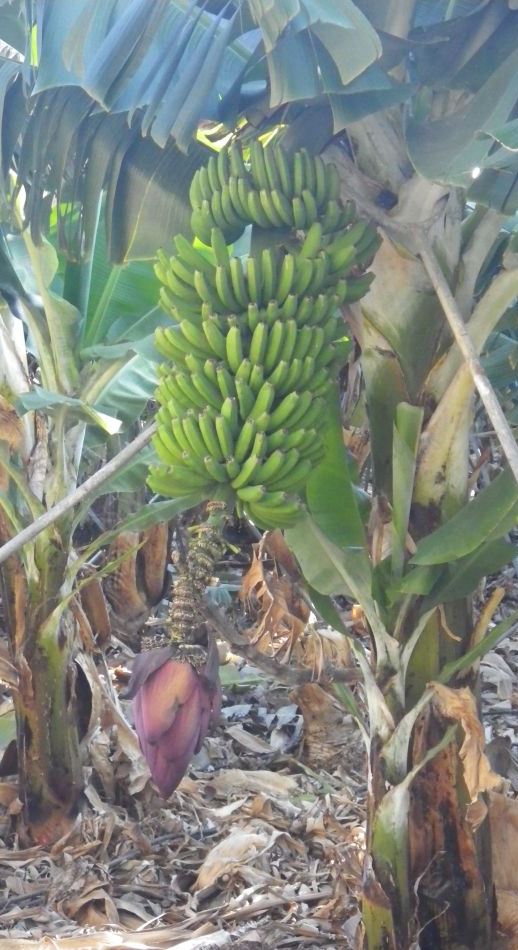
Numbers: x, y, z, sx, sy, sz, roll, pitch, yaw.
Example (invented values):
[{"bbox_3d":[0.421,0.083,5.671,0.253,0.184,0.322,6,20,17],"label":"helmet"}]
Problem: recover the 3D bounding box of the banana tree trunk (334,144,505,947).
[{"bbox_3d":[0.391,0.176,4.700,0.380,1.950,0.360,0,3,0],"label":"banana tree trunk"}]

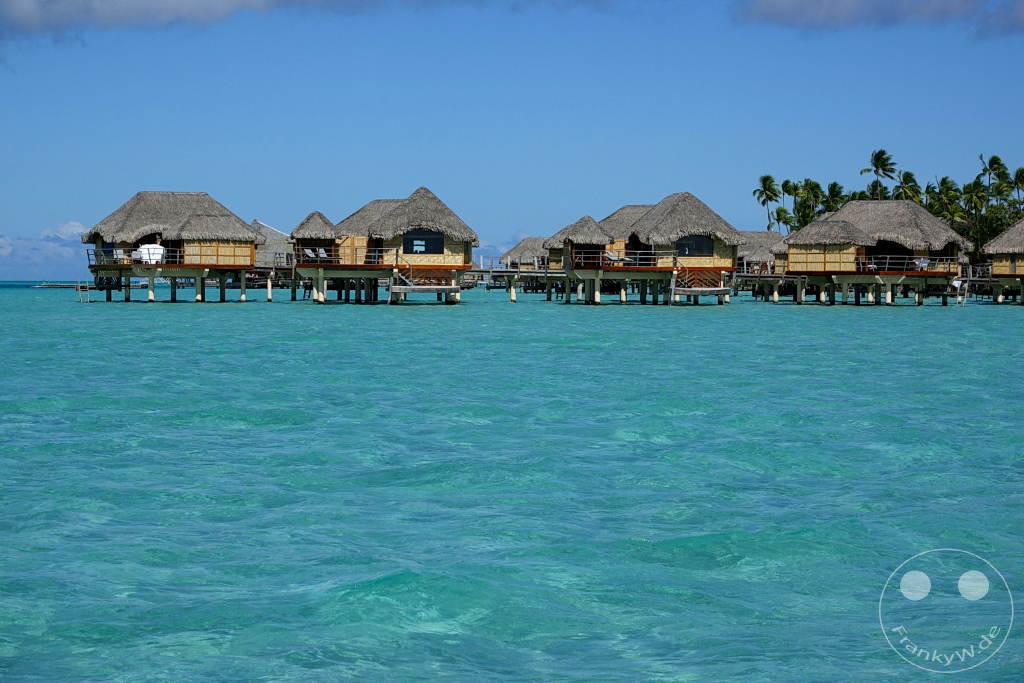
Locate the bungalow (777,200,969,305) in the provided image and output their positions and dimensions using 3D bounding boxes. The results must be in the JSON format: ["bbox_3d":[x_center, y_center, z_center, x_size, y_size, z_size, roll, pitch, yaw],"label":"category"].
[{"bbox_3d":[24.311,-6.005,162.949,12.780,7.000,11.300,0,1,0],"label":"bungalow"}]

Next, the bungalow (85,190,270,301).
[{"bbox_3d":[-22.249,-6.238,158.946,11.820,7.320,11.300,0,1,0],"label":"bungalow"}]

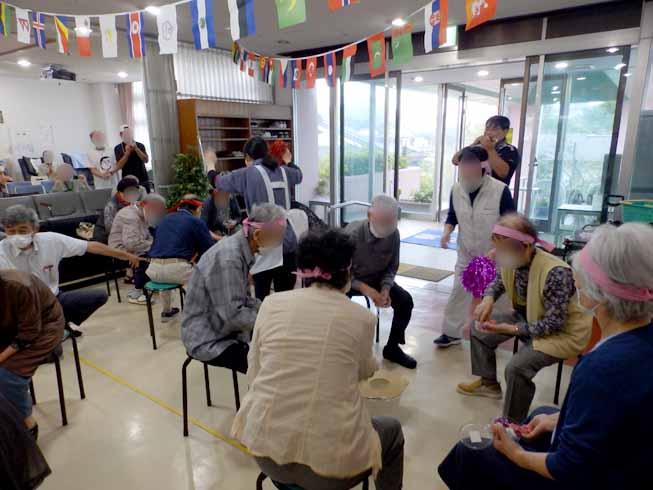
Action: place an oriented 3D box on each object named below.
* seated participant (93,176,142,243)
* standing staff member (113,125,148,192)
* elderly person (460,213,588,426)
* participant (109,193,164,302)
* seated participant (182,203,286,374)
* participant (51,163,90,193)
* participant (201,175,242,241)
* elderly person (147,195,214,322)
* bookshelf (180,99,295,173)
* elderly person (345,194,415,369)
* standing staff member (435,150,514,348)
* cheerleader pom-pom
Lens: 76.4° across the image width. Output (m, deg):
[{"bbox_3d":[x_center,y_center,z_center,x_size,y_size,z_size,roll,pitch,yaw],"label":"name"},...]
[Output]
[{"bbox_3d":[-2.335,-0.171,4.706,0.660,1.170,0.480,11,18,39],"label":"seated participant"},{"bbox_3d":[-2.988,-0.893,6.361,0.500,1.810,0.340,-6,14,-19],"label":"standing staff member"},{"bbox_3d":[1.086,0.401,2.312,0.720,1.110,0.520,-2,14,-7],"label":"elderly person"},{"bbox_3d":[-1.831,0.025,4.065,0.680,1.080,0.480,-3,14,-10],"label":"participant"},{"bbox_3d":[-0.489,0.394,2.306,0.700,1.160,0.500,-4,14,-15],"label":"seated participant"},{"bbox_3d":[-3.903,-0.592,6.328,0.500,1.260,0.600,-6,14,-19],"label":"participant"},{"bbox_3d":[-1.097,-0.090,4.379,0.480,1.140,0.680,-3,14,-8],"label":"participant"},{"bbox_3d":[-1.215,0.161,3.431,0.500,1.100,0.730,4,14,17],"label":"elderly person"},{"bbox_3d":[-1.315,-1.062,6.345,0.400,2.110,1.760,11,18,41],"label":"bookshelf"},{"bbox_3d":[0.385,0.223,3.018,0.520,1.140,0.700,-3,14,-10],"label":"elderly person"},{"bbox_3d":[1.080,0.043,3.028,0.540,1.470,0.400,7,16,29],"label":"standing staff member"},{"bbox_3d":[1.011,0.216,2.760,0.230,0.260,0.230,-1,14,0],"label":"cheerleader pom-pom"}]

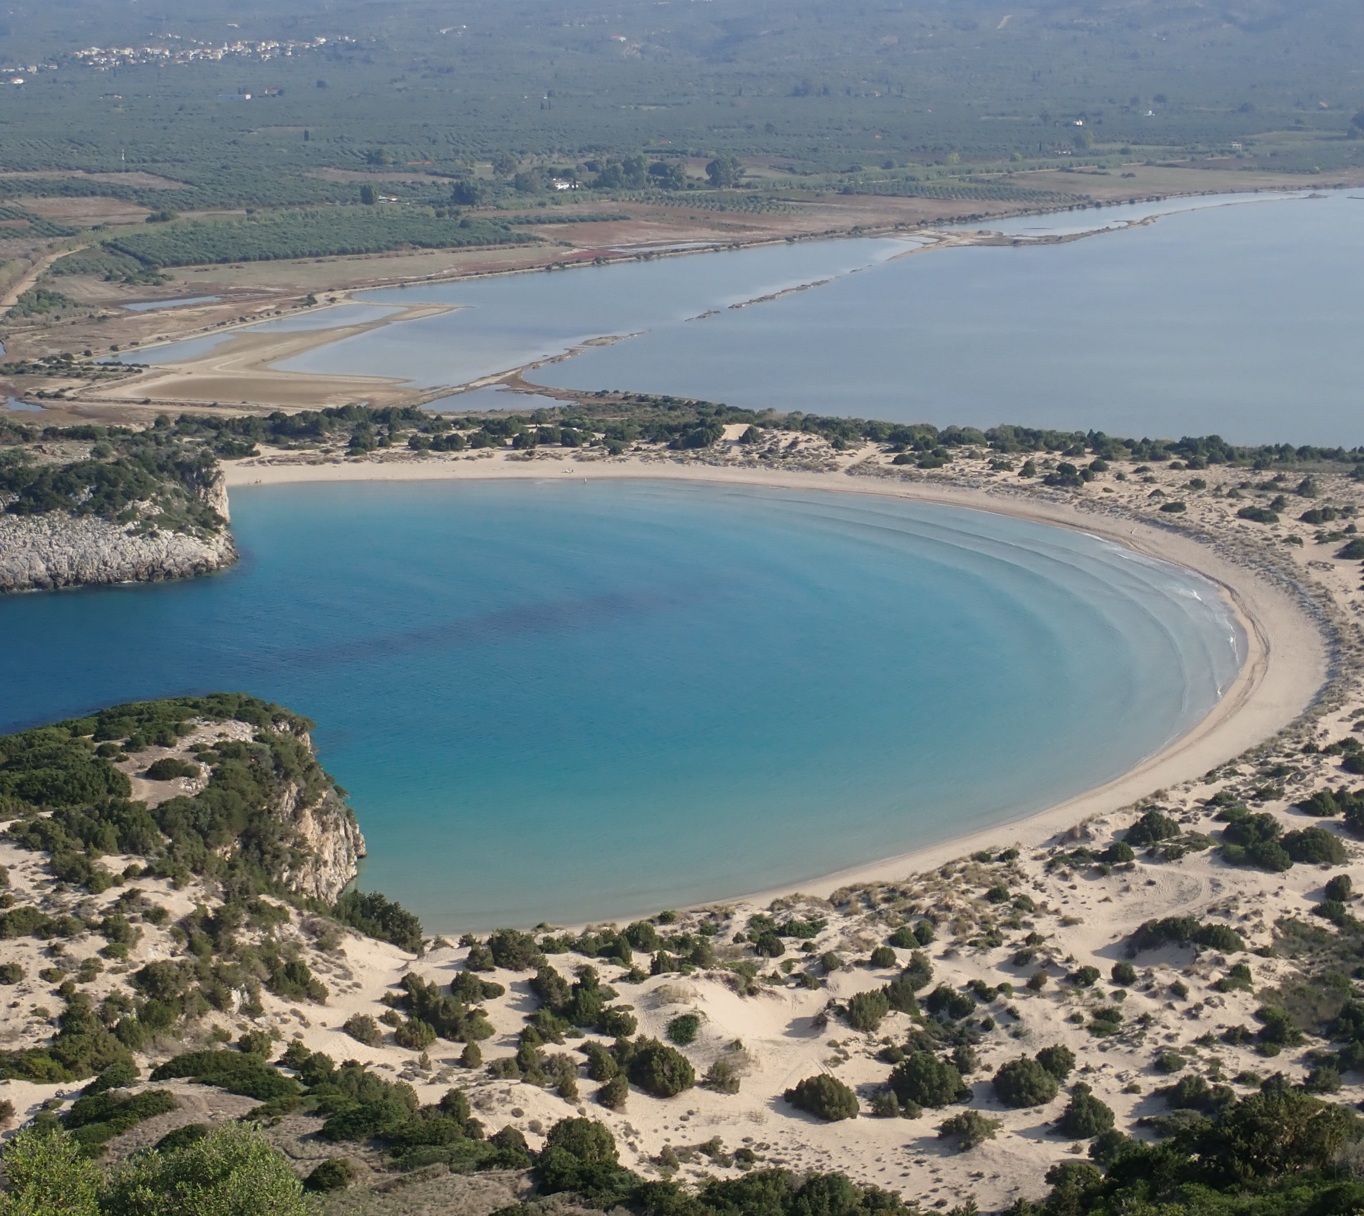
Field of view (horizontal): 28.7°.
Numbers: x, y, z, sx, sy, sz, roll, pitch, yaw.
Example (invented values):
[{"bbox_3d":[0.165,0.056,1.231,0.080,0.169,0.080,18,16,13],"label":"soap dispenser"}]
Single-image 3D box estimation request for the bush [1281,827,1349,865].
[{"bbox_3d":[116.790,43.960,492.820,12.630,5.880,11.360,0,15,0],"label":"bush"}]

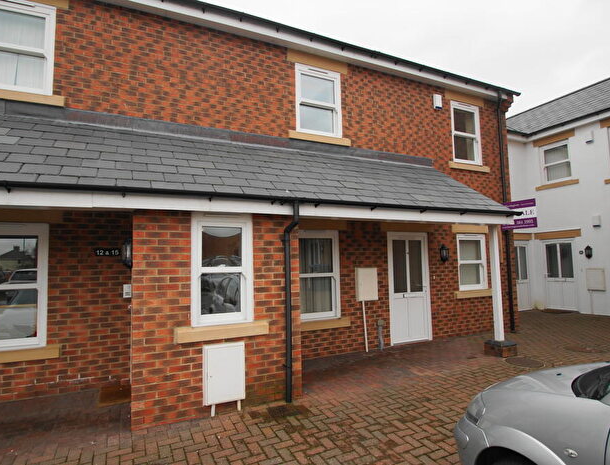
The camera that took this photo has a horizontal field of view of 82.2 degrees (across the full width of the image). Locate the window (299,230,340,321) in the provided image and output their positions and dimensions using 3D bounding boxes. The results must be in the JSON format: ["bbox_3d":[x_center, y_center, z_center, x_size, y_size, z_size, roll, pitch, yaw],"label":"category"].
[{"bbox_3d":[0.189,0.720,5.953,0.885,1.500,0.100,1,-4,-25],"label":"window"}]

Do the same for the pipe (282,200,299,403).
[{"bbox_3d":[-0.137,0.775,3.967,0.130,2.270,0.240,1,-5,-25],"label":"pipe"}]

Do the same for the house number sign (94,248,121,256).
[{"bbox_3d":[-2.594,0.263,4.602,0.300,0.105,0.020,1,-5,-25],"label":"house number sign"}]

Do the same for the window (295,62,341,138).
[{"bbox_3d":[0.237,-2.306,6.215,0.900,1.215,0.100,1,-4,-25],"label":"window"}]

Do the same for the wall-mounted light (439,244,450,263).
[{"bbox_3d":[2.846,0.426,7.024,0.210,0.355,0.140,1,-5,-25],"label":"wall-mounted light"}]

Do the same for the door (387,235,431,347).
[{"bbox_3d":[2.017,1.052,6.711,1.000,2.100,0.090,1,-5,-25],"label":"door"}]

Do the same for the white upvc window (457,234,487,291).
[{"bbox_3d":[3.565,0.635,7.475,0.890,1.180,0.100,1,-5,-25],"label":"white upvc window"}]

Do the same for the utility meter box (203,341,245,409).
[{"bbox_3d":[-0.838,1.476,3.669,0.430,0.595,0.130,1,-4,-25],"label":"utility meter box"}]

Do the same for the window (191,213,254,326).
[{"bbox_3d":[-0.907,0.396,3.877,0.665,1.210,0.100,1,-4,-25],"label":"window"}]

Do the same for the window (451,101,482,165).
[{"bbox_3d":[3.552,-2.159,7.707,0.890,1.360,0.100,1,-5,-25],"label":"window"}]

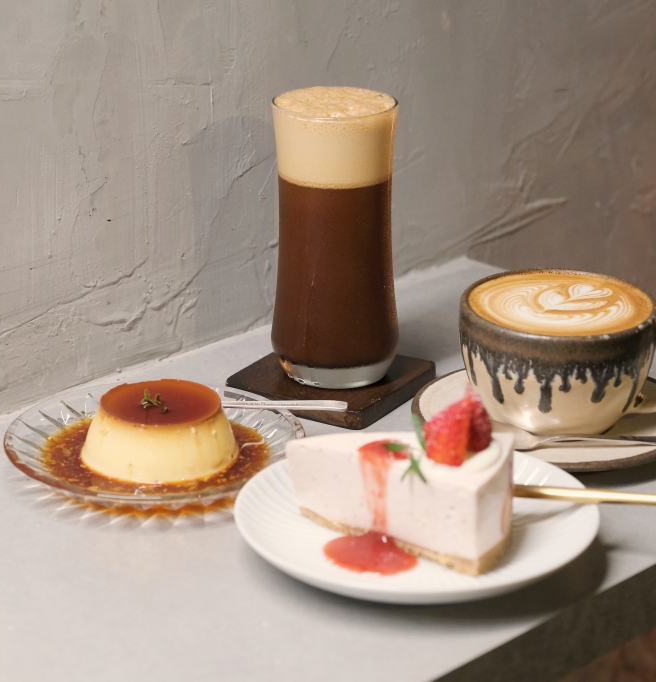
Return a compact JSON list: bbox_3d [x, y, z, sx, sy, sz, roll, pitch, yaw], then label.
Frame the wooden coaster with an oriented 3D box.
[{"bbox_3d":[0.003,0.024,1.202,0.091,0.012,0.087,13,24,30],"label":"wooden coaster"}]

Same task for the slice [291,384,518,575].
[{"bbox_3d":[0.036,0.053,0.999,0.108,0.083,0.070,8,22,21],"label":"slice"}]

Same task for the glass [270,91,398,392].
[{"bbox_3d":[0.005,-0.057,1.174,0.073,0.158,0.073,0,21,0],"label":"glass"}]

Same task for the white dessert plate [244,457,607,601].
[{"bbox_3d":[0.043,0.092,1.005,0.176,0.022,0.176,0,21,0],"label":"white dessert plate"}]

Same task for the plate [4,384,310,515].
[{"bbox_3d":[-0.090,0.061,1.088,0.157,0.024,0.157,0,21,0],"label":"plate"}]

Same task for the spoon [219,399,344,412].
[{"bbox_3d":[-0.053,0.036,1.128,0.135,0.016,0.028,0,20,18],"label":"spoon"}]

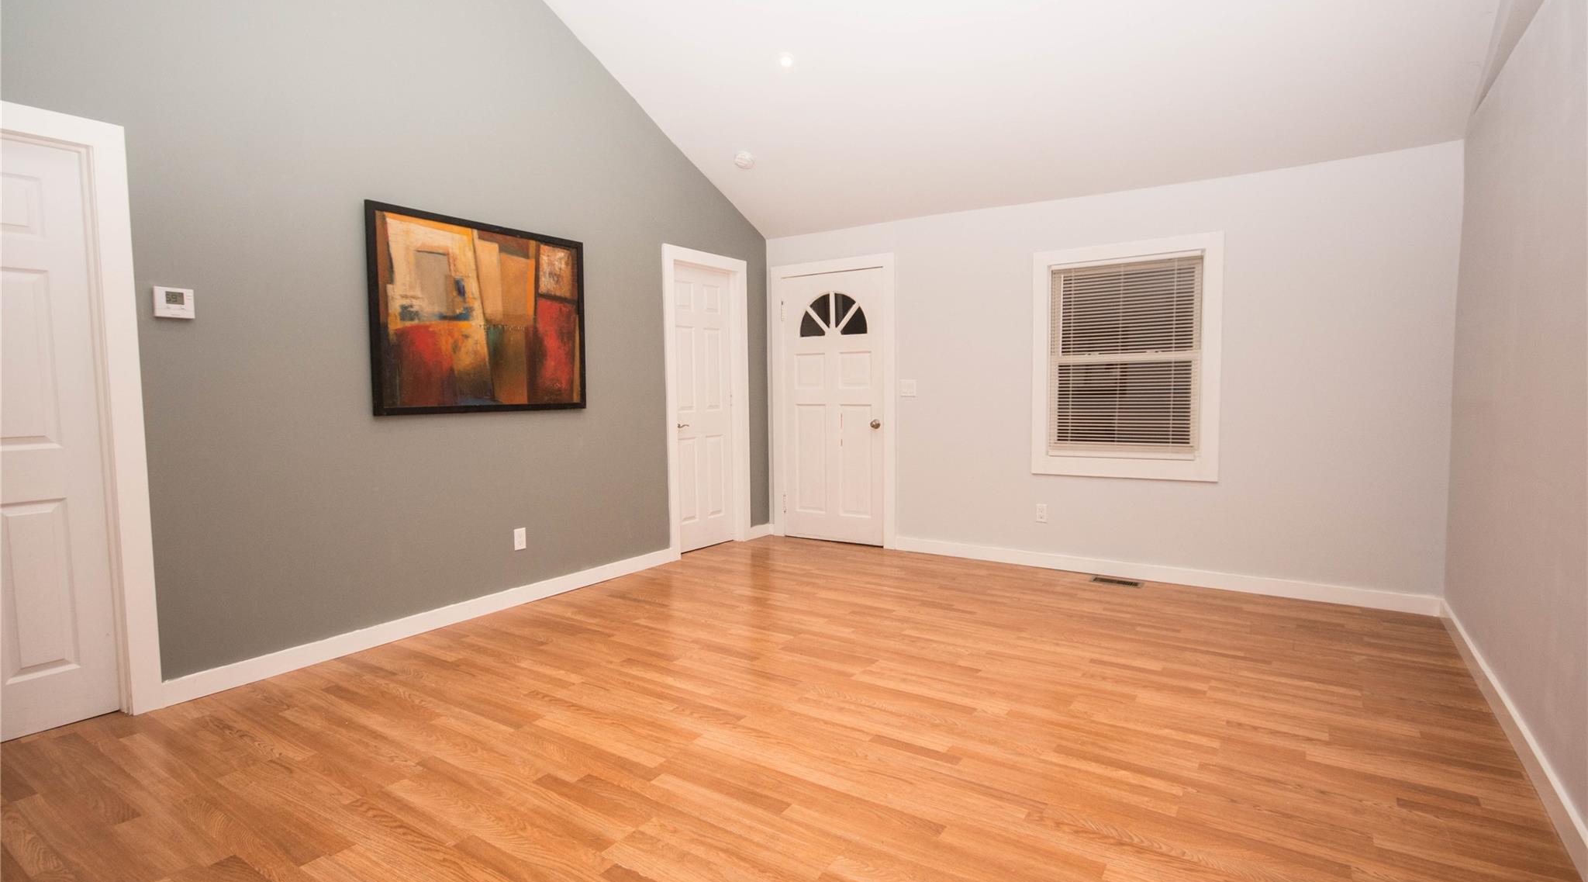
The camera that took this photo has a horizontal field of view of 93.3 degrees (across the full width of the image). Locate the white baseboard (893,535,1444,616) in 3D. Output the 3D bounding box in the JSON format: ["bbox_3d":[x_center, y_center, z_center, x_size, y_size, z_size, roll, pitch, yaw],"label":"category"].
[{"bbox_3d":[2.005,0.796,4.631,3.038,0.096,0.018,2,5,35],"label":"white baseboard"}]

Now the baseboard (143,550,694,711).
[{"bbox_3d":[-1.642,0.879,4.019,0.018,0.096,2.773,2,5,35],"label":"baseboard"}]

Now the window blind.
[{"bbox_3d":[2.006,-0.504,4.587,0.860,1.173,0.040,2,5,35],"label":"window blind"}]

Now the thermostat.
[{"bbox_3d":[-2.374,-0.528,2.873,0.028,0.110,0.112,2,5,35],"label":"thermostat"}]

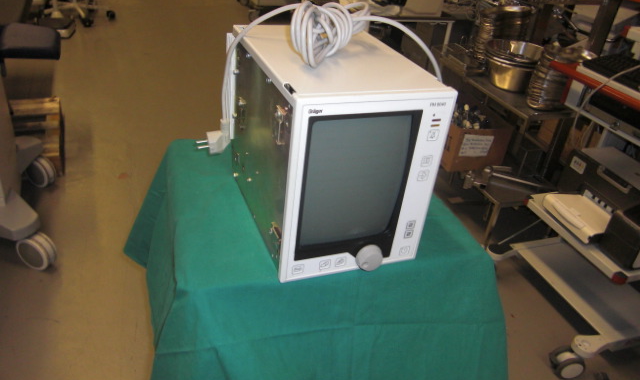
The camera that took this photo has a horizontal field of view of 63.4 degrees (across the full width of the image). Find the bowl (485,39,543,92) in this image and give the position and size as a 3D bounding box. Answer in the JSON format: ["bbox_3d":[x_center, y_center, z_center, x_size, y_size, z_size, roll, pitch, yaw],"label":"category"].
[{"bbox_3d":[0.812,-0.511,2.155,0.250,0.150,0.250,5,31,-3],"label":"bowl"}]

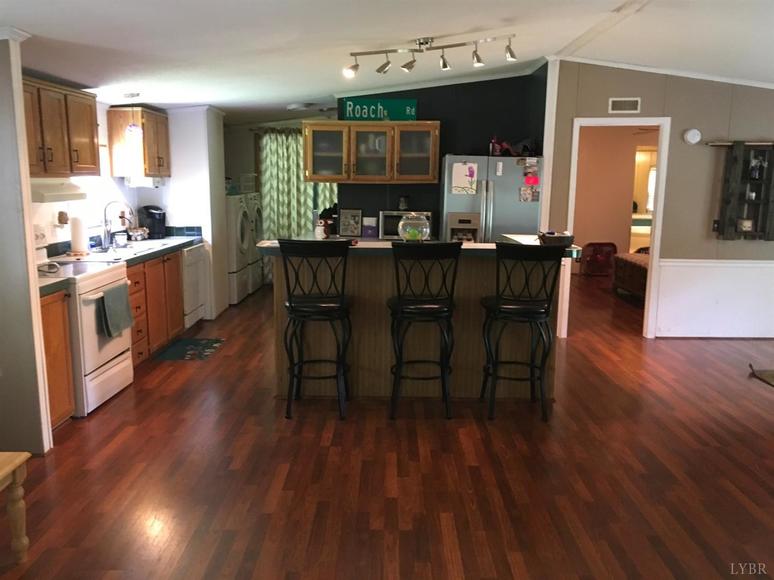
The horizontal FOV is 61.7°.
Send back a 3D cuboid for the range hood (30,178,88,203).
[{"bbox_3d":[-2.401,-0.680,4.364,0.480,0.157,0.750,1,10,2],"label":"range hood"}]

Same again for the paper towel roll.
[{"bbox_3d":[-2.449,-0.430,5.151,0.140,0.290,0.140,1,10,0],"label":"paper towel roll"}]

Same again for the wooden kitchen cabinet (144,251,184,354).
[{"bbox_3d":[-2.269,0.093,5.849,0.580,0.860,0.920,1,10,1],"label":"wooden kitchen cabinet"}]

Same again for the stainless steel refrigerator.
[{"bbox_3d":[1.006,-0.453,6.535,0.910,1.735,0.780,1,10,1],"label":"stainless steel refrigerator"}]

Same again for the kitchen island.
[{"bbox_3d":[0.220,0.171,4.859,2.160,1.080,1.000,1,10,1],"label":"kitchen island"}]

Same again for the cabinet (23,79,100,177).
[{"bbox_3d":[-2.409,-1.091,4.441,0.330,0.620,1.190,1,10,1],"label":"cabinet"}]

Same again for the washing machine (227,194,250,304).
[{"bbox_3d":[-2.169,-0.527,8.104,0.730,1.300,0.680,1,10,1],"label":"washing machine"}]

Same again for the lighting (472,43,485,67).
[{"bbox_3d":[0.625,-1.606,4.423,0.085,0.155,0.090,-2,10,-13],"label":"lighting"}]

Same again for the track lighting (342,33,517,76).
[{"bbox_3d":[0.301,-1.578,4.371,1.150,0.275,0.210,1,10,6],"label":"track lighting"}]

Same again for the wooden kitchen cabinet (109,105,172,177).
[{"bbox_3d":[-2.409,-1.432,6.359,0.310,0.635,0.680,1,10,2],"label":"wooden kitchen cabinet"}]

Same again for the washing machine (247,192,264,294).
[{"bbox_3d":[-2.150,-0.646,8.784,0.730,1.300,0.680,1,10,1],"label":"washing machine"}]

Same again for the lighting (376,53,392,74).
[{"bbox_3d":[-0.017,-1.512,4.331,0.108,0.145,0.090,1,10,1],"label":"lighting"}]

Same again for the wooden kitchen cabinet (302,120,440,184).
[{"bbox_3d":[-0.147,-1.408,6.676,1.365,0.615,0.330,1,10,2],"label":"wooden kitchen cabinet"}]

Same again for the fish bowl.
[{"bbox_3d":[0.201,-0.453,4.653,0.230,0.220,0.230,1,10,1],"label":"fish bowl"}]

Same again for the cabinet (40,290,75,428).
[{"bbox_3d":[-2.324,0.437,3.900,0.580,0.860,0.460,1,10,1],"label":"cabinet"}]

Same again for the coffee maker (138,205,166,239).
[{"bbox_3d":[-2.380,-0.693,6.566,0.215,0.330,0.290,-9,14,-43],"label":"coffee maker"}]

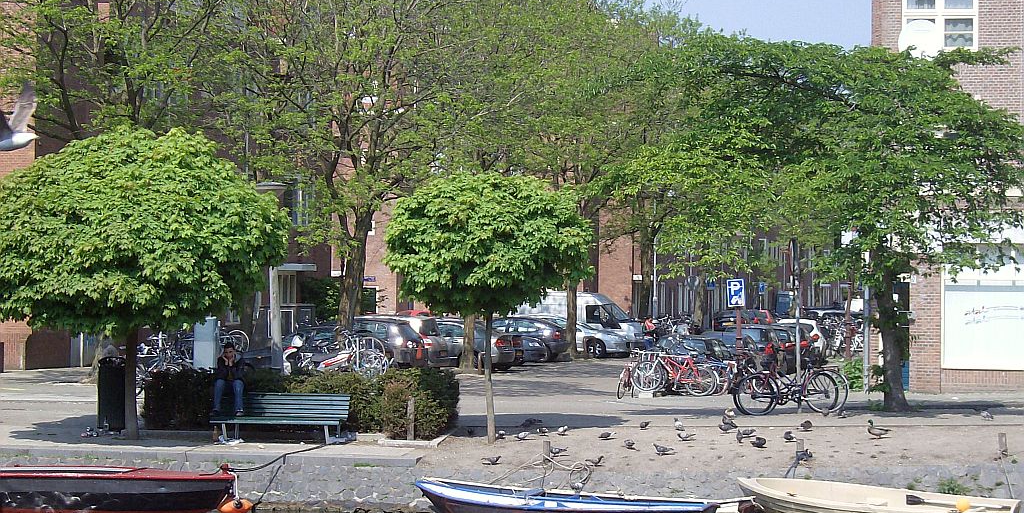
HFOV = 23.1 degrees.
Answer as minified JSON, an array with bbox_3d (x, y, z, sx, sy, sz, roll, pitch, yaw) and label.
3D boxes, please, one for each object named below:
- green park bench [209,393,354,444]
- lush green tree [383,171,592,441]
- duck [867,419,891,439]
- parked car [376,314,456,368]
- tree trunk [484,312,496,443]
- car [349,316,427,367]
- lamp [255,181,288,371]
[{"bbox_3d":[-3.534,2.473,38.300,2.000,0.770,0.620,0,-1,11],"label":"green park bench"},{"bbox_3d":[-0.366,0.747,37.500,3.100,4.000,3.100,1,-1,0],"label":"lush green tree"},{"bbox_3d":[5.742,2.710,39.300,0.400,0.310,0.170,1,-1,-5],"label":"duck"},{"bbox_3d":[-3.711,2.575,76.000,4.300,1.500,1.750,0,-1,28],"label":"parked car"},{"bbox_3d":[-0.321,1.809,37.500,0.140,1.980,0.140,1,-1,0],"label":"tree trunk"},{"bbox_3d":[-4.506,2.447,70.000,4.300,1.520,1.760,0,-1,31],"label":"car"},{"bbox_3d":[-4.601,0.657,48.500,0.620,4.200,0.620,1,-1,0],"label":"lamp"}]

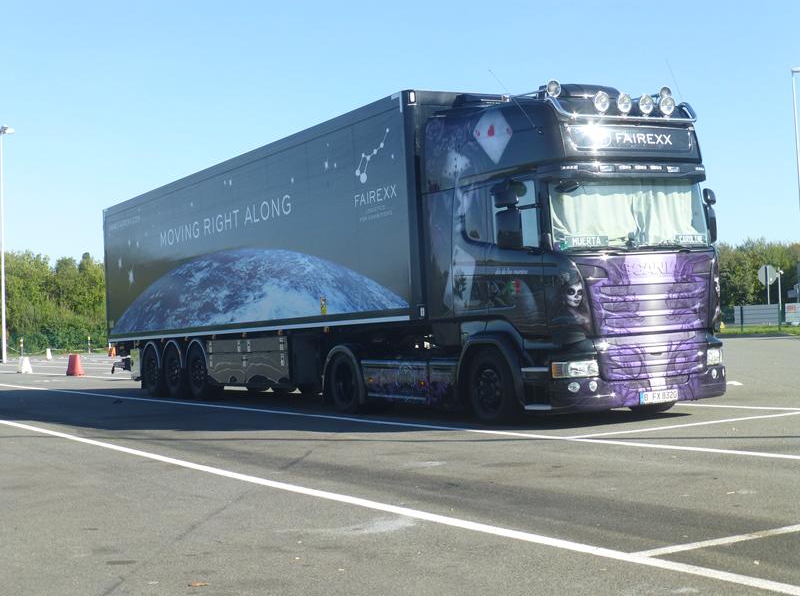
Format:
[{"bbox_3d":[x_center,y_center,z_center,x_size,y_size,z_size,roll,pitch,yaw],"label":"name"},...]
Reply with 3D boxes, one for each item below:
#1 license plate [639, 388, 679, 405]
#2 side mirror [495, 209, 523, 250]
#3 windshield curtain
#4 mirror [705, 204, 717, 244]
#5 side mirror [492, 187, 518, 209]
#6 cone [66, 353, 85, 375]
[{"bbox_3d":[2.771,1.053,14.342,0.520,0.115,0.020,-3,0,-28],"label":"license plate"},{"bbox_3d":[1.156,-0.734,14.235,0.250,0.420,0.130,-3,0,-8],"label":"side mirror"},{"bbox_3d":[2.527,-0.916,14.631,2.030,0.730,0.200,-3,0,-28],"label":"windshield curtain"},{"bbox_3d":[3.614,-0.859,15.570,0.130,0.440,0.240,-3,0,42],"label":"mirror"},{"bbox_3d":[1.125,-1.053,14.241,0.250,0.230,0.150,-3,0,-8],"label":"side mirror"},{"bbox_3d":[-10.604,2.183,43.800,0.520,0.750,0.520,-2,-1,-28],"label":"cone"}]

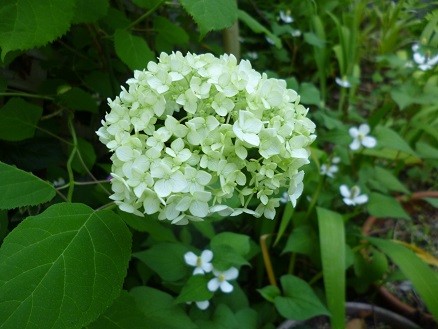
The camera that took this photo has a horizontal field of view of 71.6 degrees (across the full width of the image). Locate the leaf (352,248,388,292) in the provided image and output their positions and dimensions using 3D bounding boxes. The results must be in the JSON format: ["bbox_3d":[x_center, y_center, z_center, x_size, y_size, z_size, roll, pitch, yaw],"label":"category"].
[{"bbox_3d":[0.210,0.145,0.420,0.048,0.014,0.070,18,60,4],"label":"leaf"}]

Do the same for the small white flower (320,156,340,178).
[{"bbox_3d":[0.168,0.005,0.460,0.028,0.016,0.028,18,44,19],"label":"small white flower"}]

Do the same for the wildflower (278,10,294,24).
[{"bbox_3d":[0.138,-0.300,0.620,0.032,0.020,0.032,2,37,-2],"label":"wildflower"}]

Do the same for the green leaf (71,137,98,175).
[{"bbox_3d":[-0.191,-0.011,0.430,0.033,0.012,0.057,0,66,-13],"label":"green leaf"}]

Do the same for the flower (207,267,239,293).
[{"bbox_3d":[0.004,0.137,0.360,0.034,0.014,0.034,11,53,5],"label":"flower"}]

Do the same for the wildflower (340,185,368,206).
[{"bbox_3d":[0.170,0.038,0.380,0.032,0.016,0.032,17,36,25],"label":"wildflower"}]

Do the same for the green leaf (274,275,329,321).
[{"bbox_3d":[0.104,0.167,0.372,0.067,0.014,0.049,19,52,15],"label":"green leaf"}]

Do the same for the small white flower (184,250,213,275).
[{"bbox_3d":[-0.024,0.118,0.365,0.031,0.014,0.031,-9,54,-7],"label":"small white flower"}]

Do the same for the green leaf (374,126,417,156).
[{"bbox_3d":[0.262,-0.033,0.448,0.074,0.012,0.067,34,48,27],"label":"green leaf"}]

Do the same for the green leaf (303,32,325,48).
[{"bbox_3d":[0.204,-0.261,0.634,0.052,0.012,0.065,-33,54,-29],"label":"green leaf"}]

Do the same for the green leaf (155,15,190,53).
[{"bbox_3d":[-0.085,-0.212,0.499,0.077,0.012,0.071,23,66,11],"label":"green leaf"}]

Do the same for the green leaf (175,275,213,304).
[{"bbox_3d":[-0.028,0.151,0.364,0.052,0.010,0.032,-25,57,-18],"label":"green leaf"}]

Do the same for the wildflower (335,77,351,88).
[{"bbox_3d":[0.252,-0.167,0.620,0.030,0.015,0.030,12,34,19],"label":"wildflower"}]

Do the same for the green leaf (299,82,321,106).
[{"bbox_3d":[0.146,-0.115,0.499,0.047,0.012,0.062,-14,53,-19],"label":"green leaf"}]

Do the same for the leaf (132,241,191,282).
[{"bbox_3d":[-0.068,0.120,0.376,0.082,0.014,0.049,0,49,8],"label":"leaf"}]

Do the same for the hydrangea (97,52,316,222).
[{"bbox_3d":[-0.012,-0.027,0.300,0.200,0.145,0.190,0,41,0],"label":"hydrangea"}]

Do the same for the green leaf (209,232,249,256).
[{"bbox_3d":[0.015,0.101,0.385,0.051,0.010,0.033,8,50,7],"label":"green leaf"}]

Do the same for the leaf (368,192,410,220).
[{"bbox_3d":[0.217,0.056,0.389,0.054,0.014,0.047,27,48,18],"label":"leaf"}]

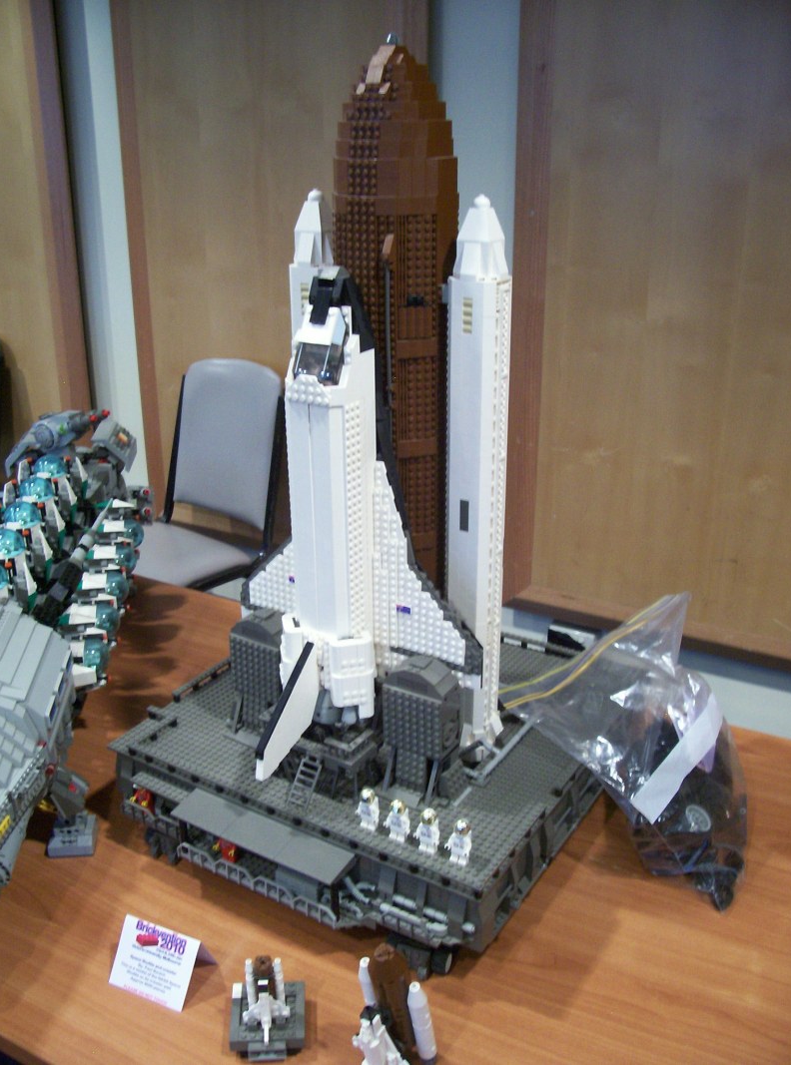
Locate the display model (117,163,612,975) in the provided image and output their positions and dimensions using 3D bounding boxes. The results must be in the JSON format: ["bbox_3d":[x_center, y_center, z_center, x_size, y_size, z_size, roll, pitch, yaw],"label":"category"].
[{"bbox_3d":[-0.004,-0.040,1.057,0.452,0.768,0.490,13,26,29],"label":"display model"}]

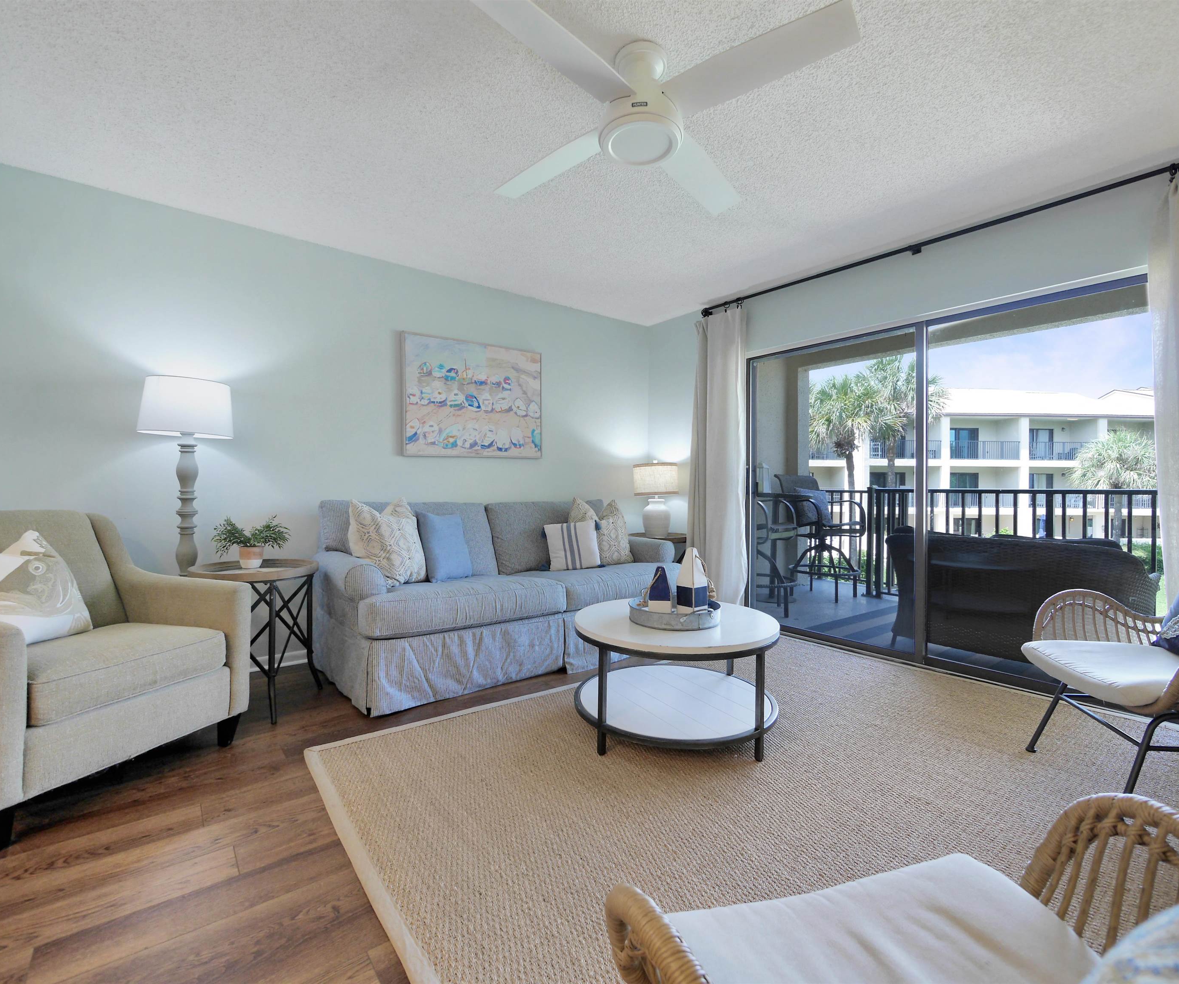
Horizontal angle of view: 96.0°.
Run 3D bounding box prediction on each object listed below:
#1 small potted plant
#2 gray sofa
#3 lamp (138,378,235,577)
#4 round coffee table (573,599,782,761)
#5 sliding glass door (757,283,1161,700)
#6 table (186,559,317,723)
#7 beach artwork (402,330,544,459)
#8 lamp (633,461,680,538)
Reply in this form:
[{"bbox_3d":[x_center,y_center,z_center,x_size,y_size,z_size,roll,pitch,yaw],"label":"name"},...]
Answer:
[{"bbox_3d":[-1.635,0.247,2.572,0.340,0.260,0.290,-1,1,-38],"label":"small potted plant"},{"bbox_3d":[-0.447,0.531,3.368,2.200,0.940,0.960,-1,1,-38],"label":"gray sofa"},{"bbox_3d":[-1.940,0.238,2.561,0.365,1.560,0.365,-1,1,-38],"label":"lamp"},{"bbox_3d":[0.374,0.784,2.330,0.870,0.460,0.870,0,1,0],"label":"round coffee table"},{"bbox_3d":[1.931,-0.003,3.128,0.110,2.000,2.330,-1,1,-38],"label":"sliding glass door"},{"bbox_3d":[-1.599,0.687,2.562,0.540,0.660,0.540,-1,1,-38],"label":"table"},{"bbox_3d":[-0.786,-0.651,3.779,1.068,0.815,0.040,-1,1,-38],"label":"beach artwork"},{"bbox_3d":[0.544,0.059,4.316,0.385,0.605,0.385,0,1,0],"label":"lamp"}]

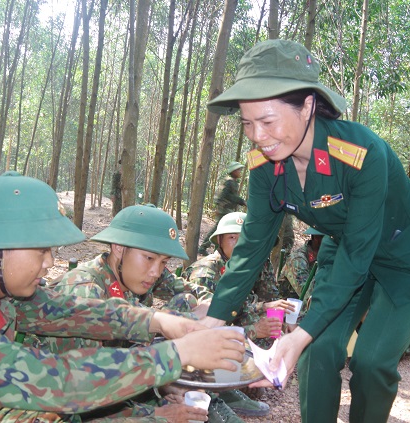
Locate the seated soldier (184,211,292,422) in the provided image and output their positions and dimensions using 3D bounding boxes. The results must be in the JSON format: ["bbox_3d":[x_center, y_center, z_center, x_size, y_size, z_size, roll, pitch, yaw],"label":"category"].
[{"bbox_3d":[0.160,0.390,2.200,0.480,0.860,0.620,3,-3,-45],"label":"seated soldier"}]

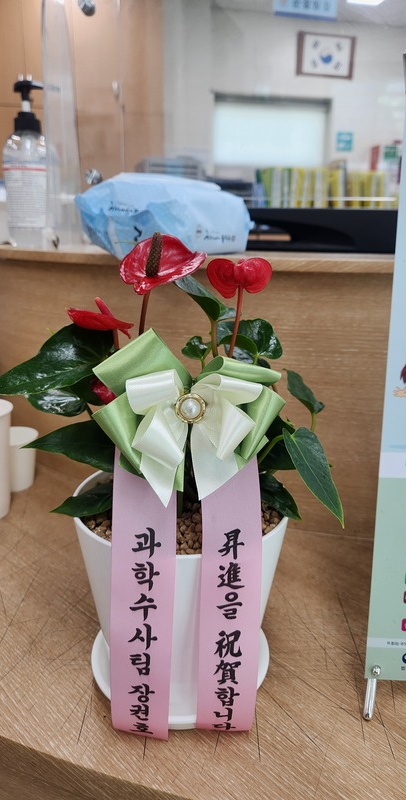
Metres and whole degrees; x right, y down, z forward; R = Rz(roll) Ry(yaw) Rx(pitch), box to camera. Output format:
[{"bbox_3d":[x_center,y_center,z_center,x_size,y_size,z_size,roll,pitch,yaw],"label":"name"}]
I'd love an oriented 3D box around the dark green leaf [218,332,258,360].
[{"bbox_3d":[0.024,-0.037,0.368,0.027,0.019,0.018,4,17,11],"label":"dark green leaf"}]

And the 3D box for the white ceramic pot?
[{"bbox_3d":[-0.017,0.144,0.416,0.161,0.152,0.161,1,16,0],"label":"white ceramic pot"}]

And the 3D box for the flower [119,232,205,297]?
[{"bbox_3d":[-0.027,-0.090,0.352,0.054,0.038,0.036,1,-4,5],"label":"flower"}]

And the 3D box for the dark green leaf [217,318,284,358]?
[{"bbox_3d":[0.032,-0.044,0.375,0.047,0.025,0.030,1,17,0],"label":"dark green leaf"}]

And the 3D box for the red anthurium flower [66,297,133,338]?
[{"bbox_3d":[-0.068,-0.054,0.350,0.044,0.028,0.036,-2,17,-11],"label":"red anthurium flower"}]

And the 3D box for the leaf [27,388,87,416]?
[{"bbox_3d":[-0.098,-0.001,0.376,0.054,0.021,0.028,1,17,0],"label":"leaf"}]

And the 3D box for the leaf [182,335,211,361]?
[{"bbox_3d":[-0.004,-0.036,0.360,0.022,0.016,0.016,1,17,0],"label":"leaf"}]

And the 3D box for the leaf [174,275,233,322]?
[{"bbox_3d":[0.000,-0.068,0.353,0.043,0.031,0.028,1,17,0],"label":"leaf"}]

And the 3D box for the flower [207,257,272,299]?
[{"bbox_3d":[0.025,-0.084,0.364,0.043,0.029,0.032,1,31,0],"label":"flower"}]

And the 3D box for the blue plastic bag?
[{"bbox_3d":[-0.048,-0.221,0.654,0.188,0.087,0.100,-8,19,-27],"label":"blue plastic bag"}]

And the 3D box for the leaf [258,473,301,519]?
[{"bbox_3d":[0.052,0.069,0.380,0.035,0.026,0.028,1,17,0],"label":"leaf"}]

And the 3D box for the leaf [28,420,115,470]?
[{"bbox_3d":[-0.087,0.031,0.369,0.065,0.026,0.032,1,17,0],"label":"leaf"}]

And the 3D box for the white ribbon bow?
[{"bbox_3d":[-0.005,0.020,0.306,0.075,0.071,0.040,1,17,0],"label":"white ribbon bow"}]

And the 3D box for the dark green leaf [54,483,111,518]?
[{"bbox_3d":[-0.083,0.072,0.384,0.055,0.014,0.034,-9,32,-17],"label":"dark green leaf"}]

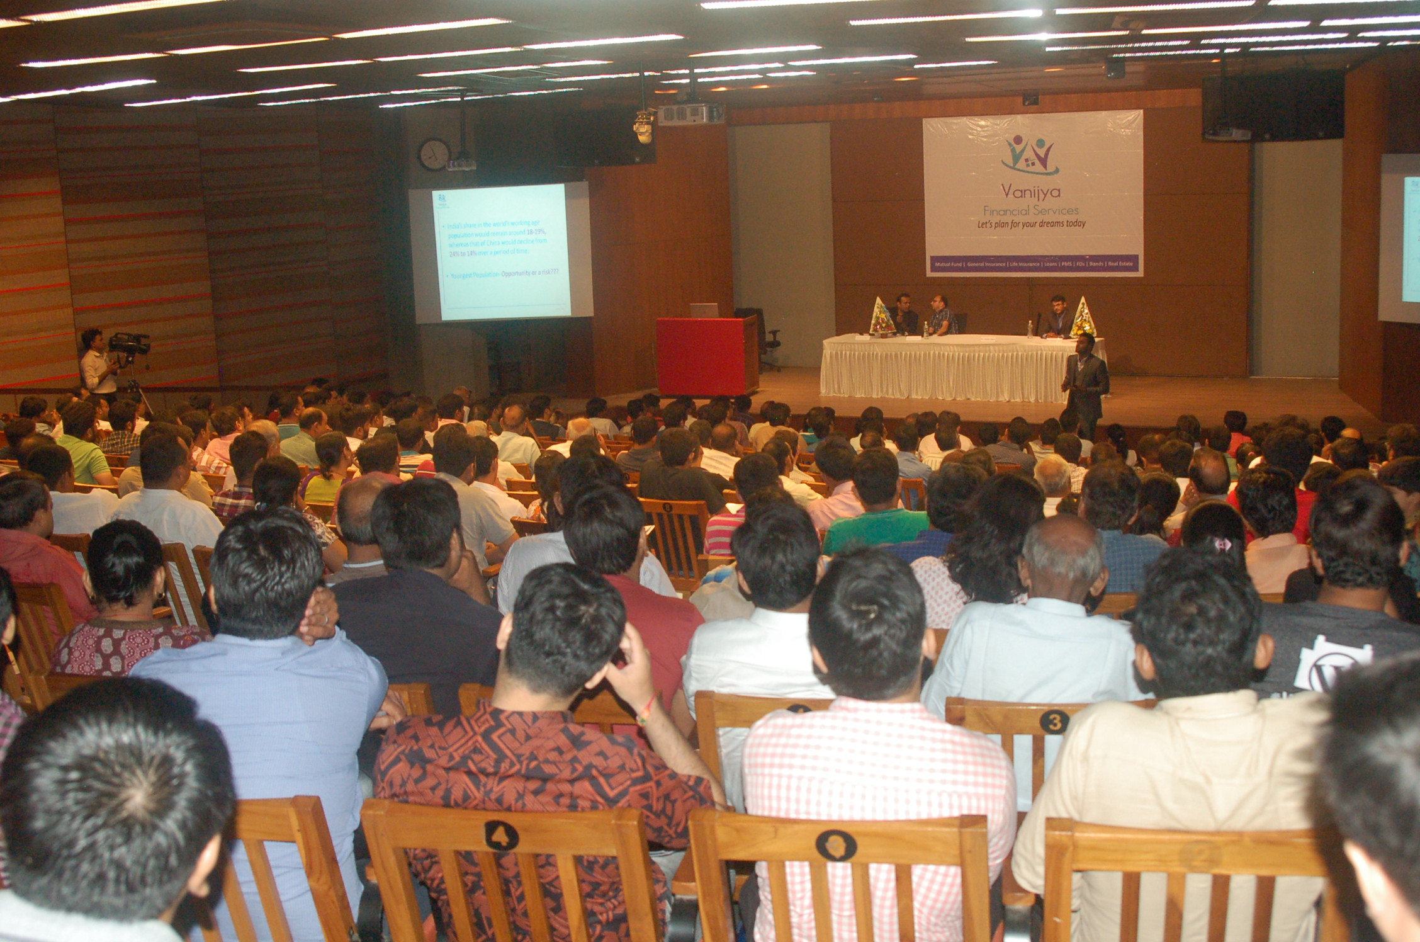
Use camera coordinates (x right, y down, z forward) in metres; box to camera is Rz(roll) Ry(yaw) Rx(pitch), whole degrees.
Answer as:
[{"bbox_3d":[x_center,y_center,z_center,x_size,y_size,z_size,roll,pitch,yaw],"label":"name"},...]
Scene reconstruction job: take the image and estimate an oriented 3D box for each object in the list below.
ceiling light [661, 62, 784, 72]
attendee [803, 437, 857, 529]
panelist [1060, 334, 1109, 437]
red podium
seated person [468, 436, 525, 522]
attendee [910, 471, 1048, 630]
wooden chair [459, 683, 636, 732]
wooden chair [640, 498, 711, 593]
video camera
[{"bbox_3d":[0.133,-3.872,15.900,1.220,0.080,0.300,1,11,18],"label":"ceiling light"},{"bbox_3d":[0.669,0.422,7.407,0.500,1.250,0.750,0,11,12],"label":"attendee"},{"bbox_3d":[4.114,-0.659,18.159,0.520,1.720,0.420,4,12,27],"label":"panelist"},{"bbox_3d":[-0.009,-1.555,22.203,1.241,1.080,0.620,2,11,20],"label":"red podium"},{"bbox_3d":[-1.072,0.388,9.088,0.480,1.250,0.780,4,13,29],"label":"seated person"},{"bbox_3d":[0.823,0.568,4.705,0.500,1.220,0.750,0,11,12],"label":"attendee"},{"bbox_3d":[-0.250,0.852,3.717,0.480,0.930,0.550,0,11,10],"label":"wooden chair"},{"bbox_3d":[-0.051,0.538,8.721,0.500,0.900,0.580,3,12,26],"label":"wooden chair"},{"bbox_3d":[-5.928,-1.298,16.900,0.440,0.260,0.220,-5,11,-13],"label":"video camera"}]

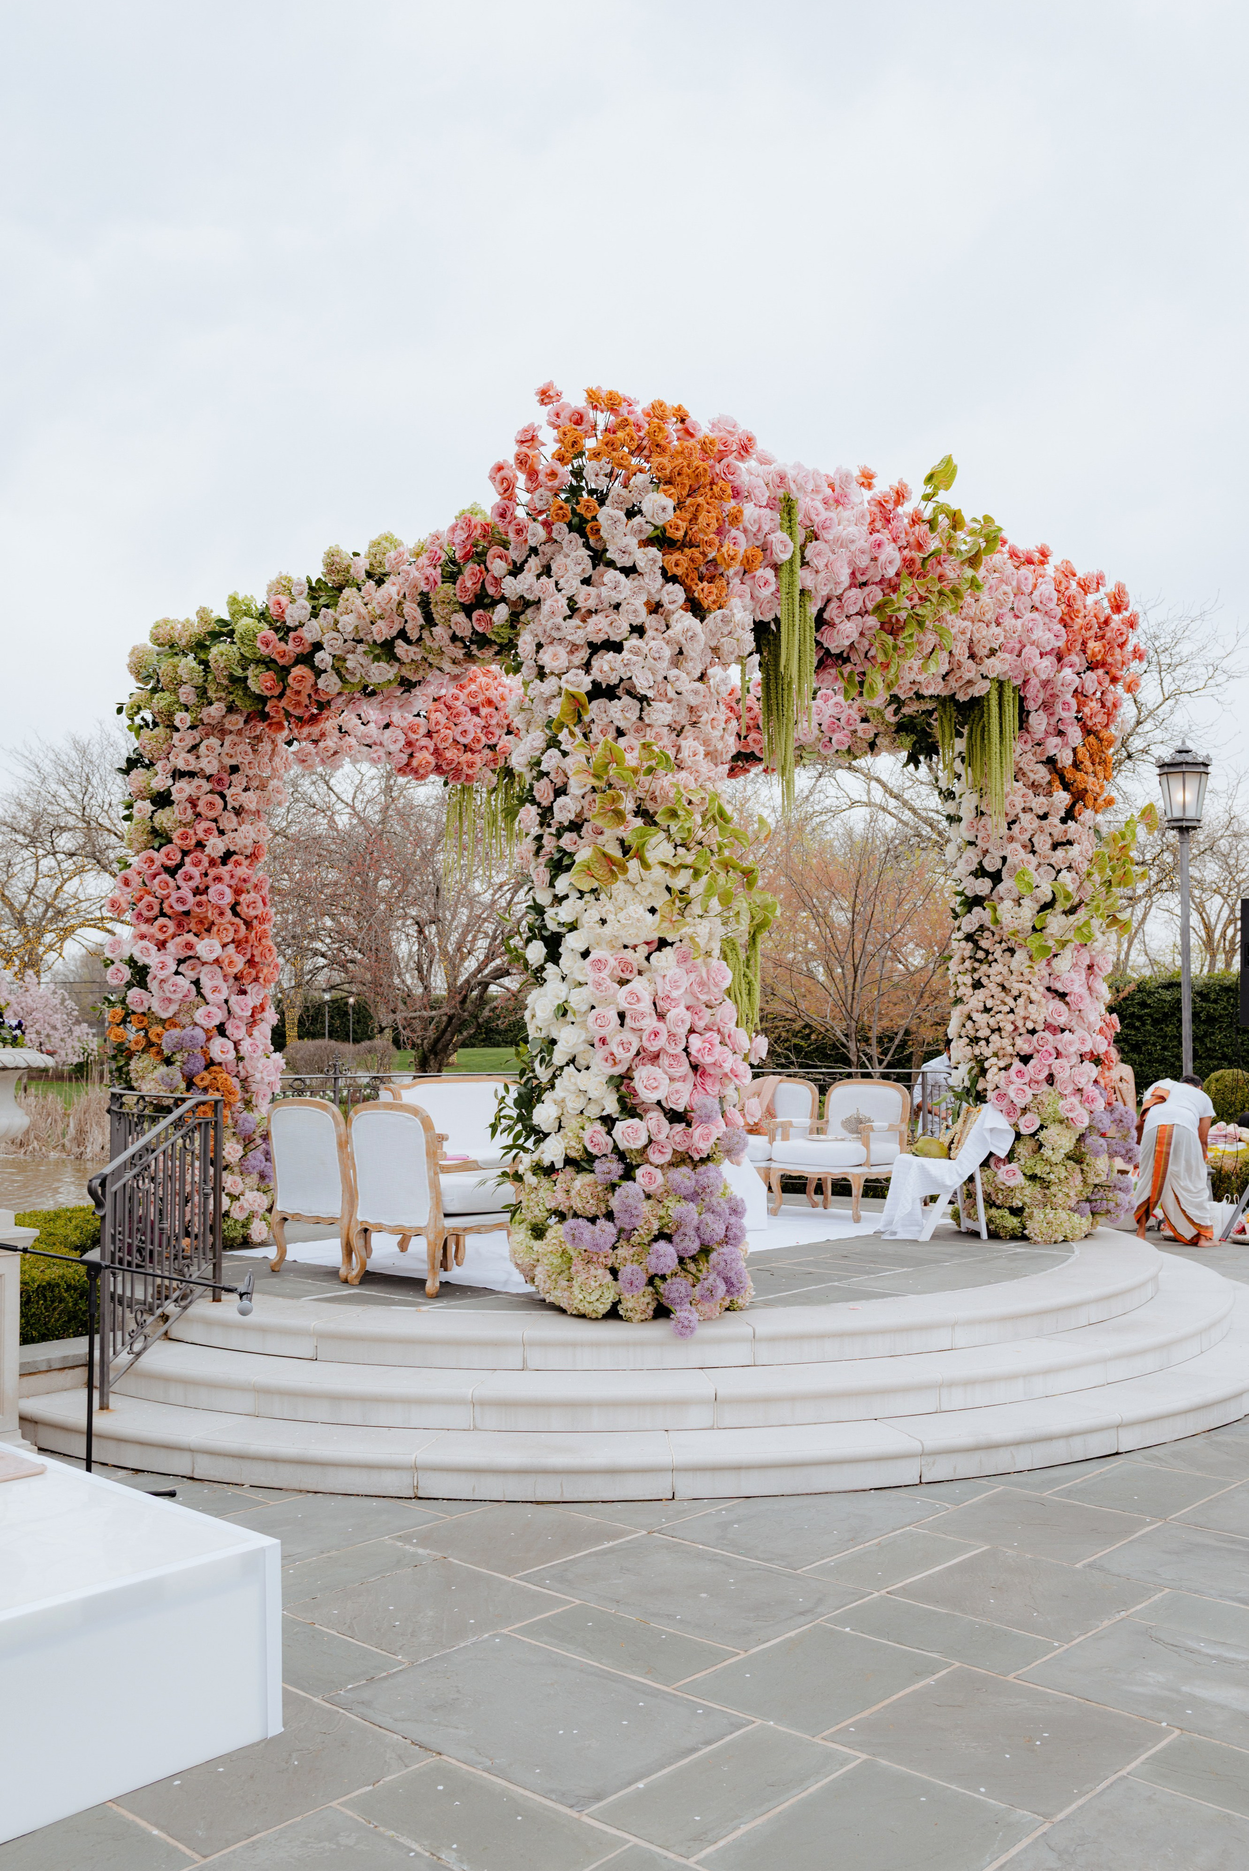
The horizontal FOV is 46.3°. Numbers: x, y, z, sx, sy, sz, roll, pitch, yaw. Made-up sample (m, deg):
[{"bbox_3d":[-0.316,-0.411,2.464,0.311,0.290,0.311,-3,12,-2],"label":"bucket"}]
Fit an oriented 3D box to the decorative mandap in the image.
[{"bbox_3d":[0.029,-0.274,9.286,4.650,4.350,4.650,3,-5,-45],"label":"decorative mandap"}]

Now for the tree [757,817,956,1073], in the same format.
[{"bbox_3d":[3.560,0.562,22.008,3.500,4.850,3.500,0,-4,0],"label":"tree"}]

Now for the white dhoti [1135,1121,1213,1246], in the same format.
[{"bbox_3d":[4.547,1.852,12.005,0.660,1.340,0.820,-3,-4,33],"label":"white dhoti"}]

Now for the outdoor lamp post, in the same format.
[{"bbox_3d":[4.985,0.414,12.798,0.460,4.310,0.460,0,-4,0],"label":"outdoor lamp post"}]

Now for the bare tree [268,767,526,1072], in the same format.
[{"bbox_3d":[-6.092,-0.551,40.118,7.800,8.450,7.400,0,-4,0],"label":"bare tree"}]

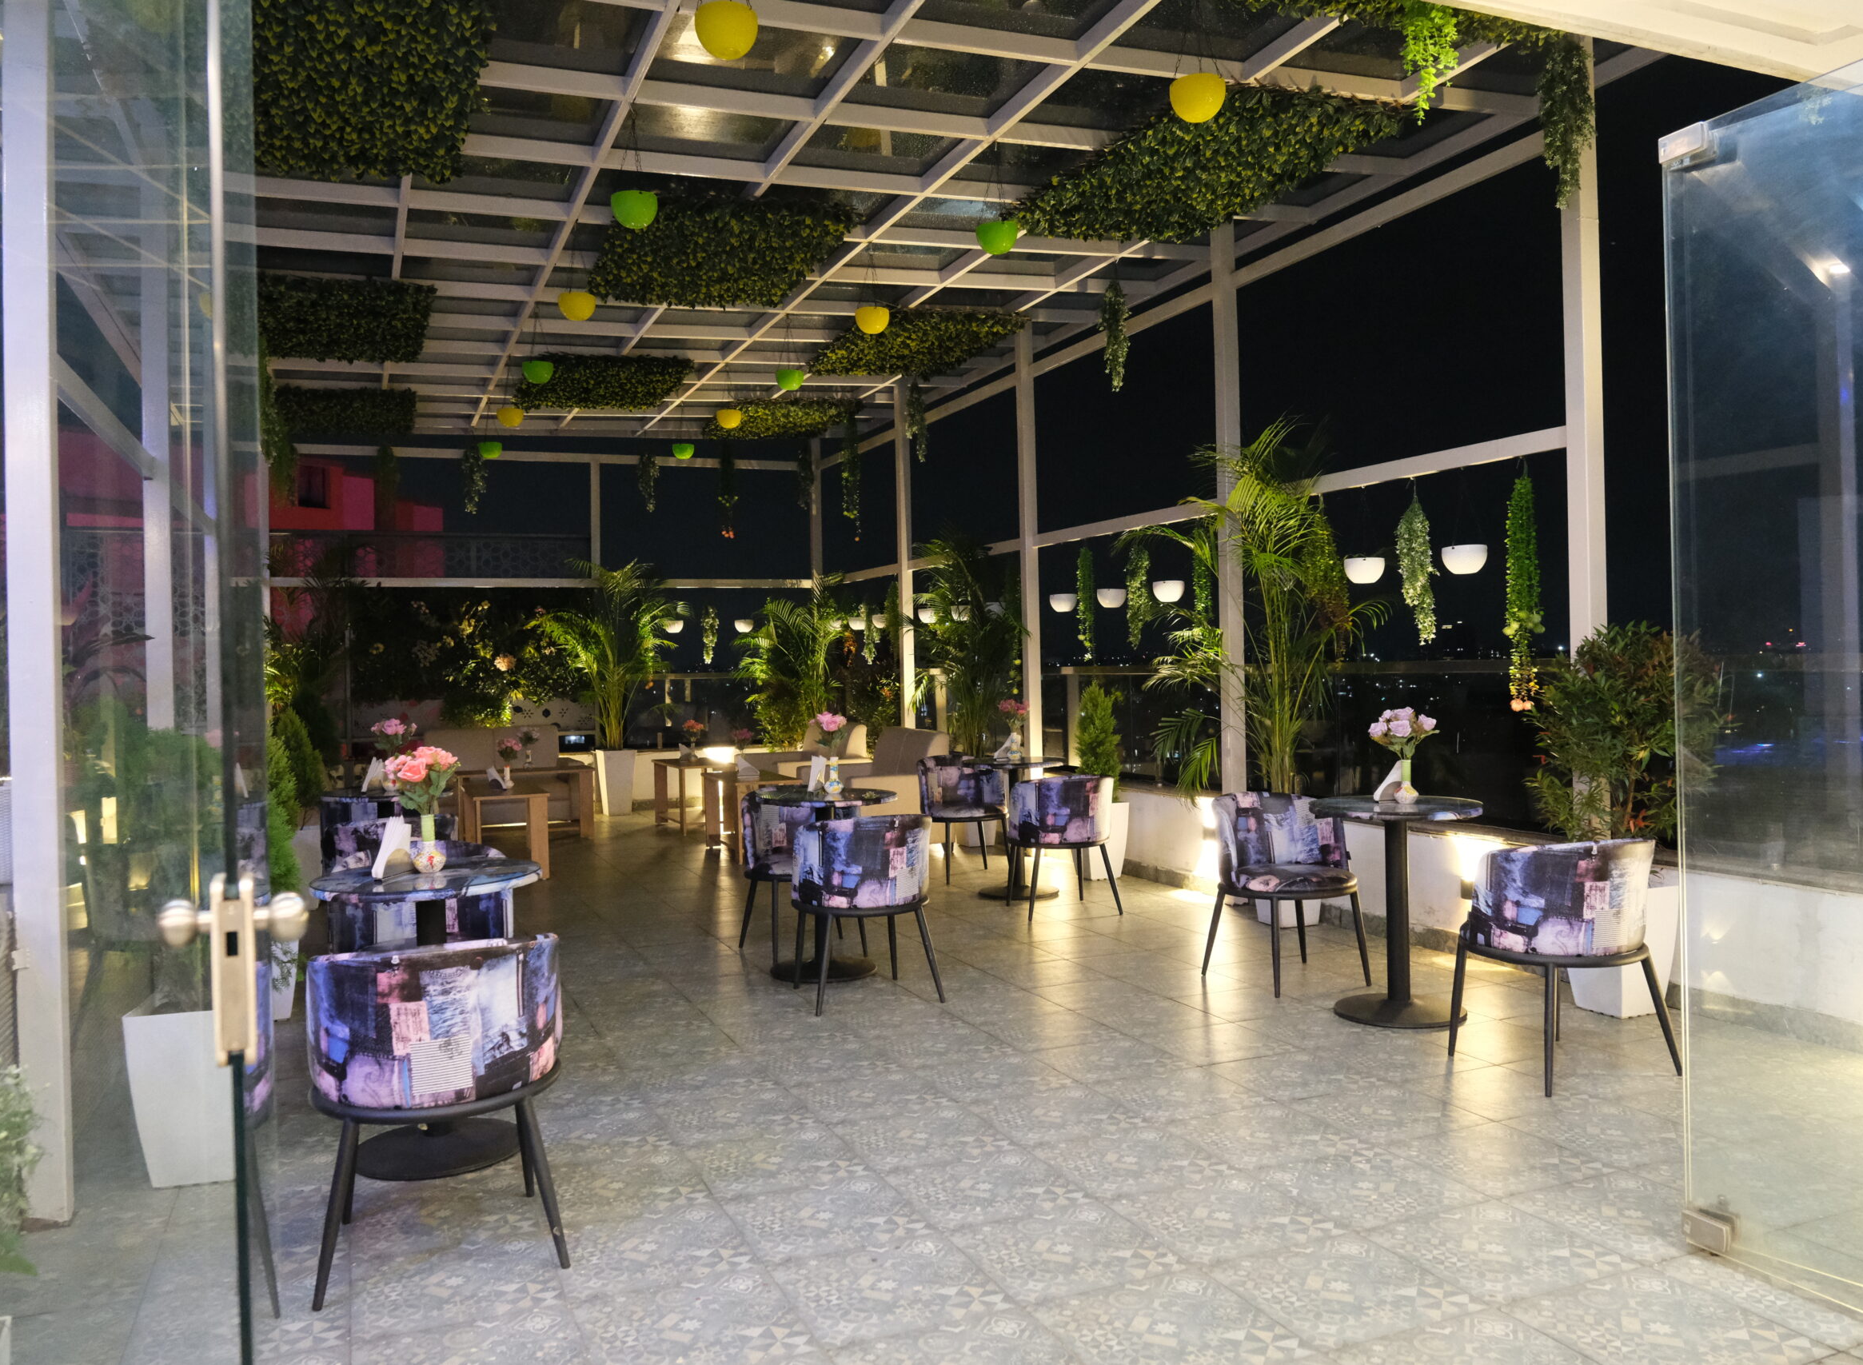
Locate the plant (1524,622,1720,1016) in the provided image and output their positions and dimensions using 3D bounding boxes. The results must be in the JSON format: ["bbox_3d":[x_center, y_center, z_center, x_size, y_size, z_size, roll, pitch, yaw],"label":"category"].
[{"bbox_3d":[2.415,0.470,4.819,0.660,1.360,0.660,-1,0,-23],"label":"plant"}]

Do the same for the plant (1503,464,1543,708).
[{"bbox_3d":[2.290,-0.355,5.274,0.146,0.926,0.143,-1,1,24],"label":"plant"}]

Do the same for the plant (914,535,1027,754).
[{"bbox_3d":[0.294,0.044,10.048,0.782,2.242,0.782,-2,0,0],"label":"plant"}]

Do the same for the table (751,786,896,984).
[{"bbox_3d":[-0.443,0.833,5.683,0.590,0.746,0.590,-1,0,0],"label":"table"}]

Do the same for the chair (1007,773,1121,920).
[{"bbox_3d":[0.675,0.838,7.177,0.548,0.716,0.563,-2,0,-15],"label":"chair"}]

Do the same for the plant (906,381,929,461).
[{"bbox_3d":[-0.113,-2.177,11.300,0.190,0.680,0.190,-2,0,-23],"label":"plant"}]

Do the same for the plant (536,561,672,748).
[{"bbox_3d":[-2.950,-0.248,12.338,1.206,1.698,1.106,-2,1,-13],"label":"plant"}]

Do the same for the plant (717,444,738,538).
[{"bbox_3d":[-1.876,-1.764,12.604,0.189,0.884,0.174,-2,1,-8],"label":"plant"}]

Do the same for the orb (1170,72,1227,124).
[{"bbox_3d":[0.897,-1.968,4.597,0.192,0.136,0.192,-1,1,12],"label":"orb"}]

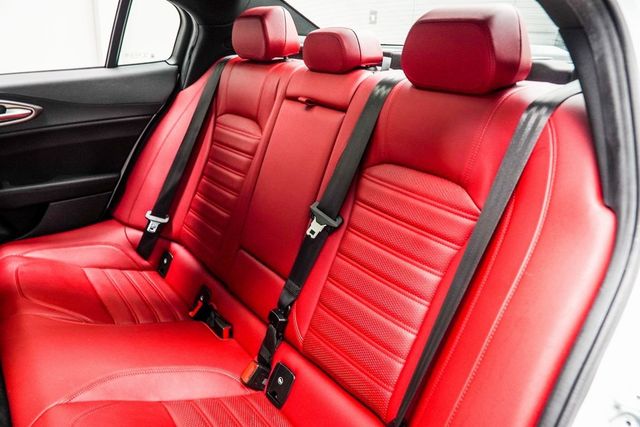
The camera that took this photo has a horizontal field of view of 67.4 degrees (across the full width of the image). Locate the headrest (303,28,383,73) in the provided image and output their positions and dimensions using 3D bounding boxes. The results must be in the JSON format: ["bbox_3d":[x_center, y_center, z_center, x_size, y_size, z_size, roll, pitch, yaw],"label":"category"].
[{"bbox_3d":[0.054,-0.396,1.165,0.134,0.102,0.205,-14,27,-33],"label":"headrest"}]

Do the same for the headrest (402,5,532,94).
[{"bbox_3d":[0.263,-0.302,0.882,0.145,0.152,0.222,-14,27,-33],"label":"headrest"}]

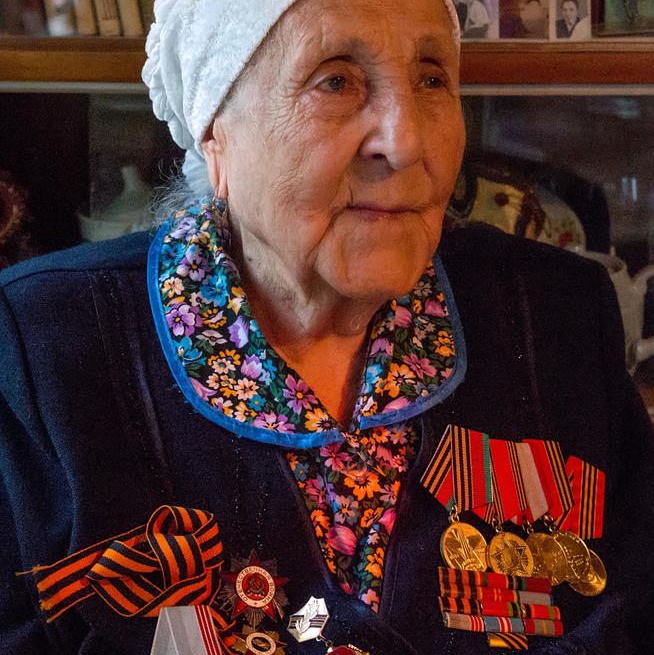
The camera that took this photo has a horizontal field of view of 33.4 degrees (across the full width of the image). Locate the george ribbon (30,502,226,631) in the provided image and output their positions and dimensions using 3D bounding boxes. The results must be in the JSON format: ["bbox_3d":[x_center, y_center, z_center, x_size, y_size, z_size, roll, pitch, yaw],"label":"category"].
[{"bbox_3d":[-0.105,0.128,0.575,0.112,0.066,0.025,0,-8,-17],"label":"george ribbon"}]

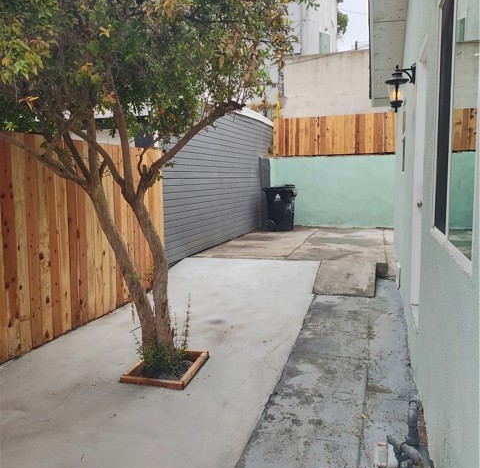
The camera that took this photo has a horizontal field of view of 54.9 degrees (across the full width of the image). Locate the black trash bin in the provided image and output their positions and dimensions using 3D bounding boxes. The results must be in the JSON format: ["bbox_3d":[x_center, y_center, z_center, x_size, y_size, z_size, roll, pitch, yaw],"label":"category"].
[{"bbox_3d":[0.959,-0.635,11.250,0.780,1.090,0.630,2,7,15],"label":"black trash bin"}]

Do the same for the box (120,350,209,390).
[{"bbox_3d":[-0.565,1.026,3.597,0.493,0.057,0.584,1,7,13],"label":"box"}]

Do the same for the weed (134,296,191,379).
[{"bbox_3d":[-0.613,0.781,3.615,0.410,0.530,0.360,0,7,0],"label":"weed"}]

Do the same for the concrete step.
[{"bbox_3d":[1.530,0.642,6.670,0.790,0.200,1.258,2,7,16],"label":"concrete step"}]

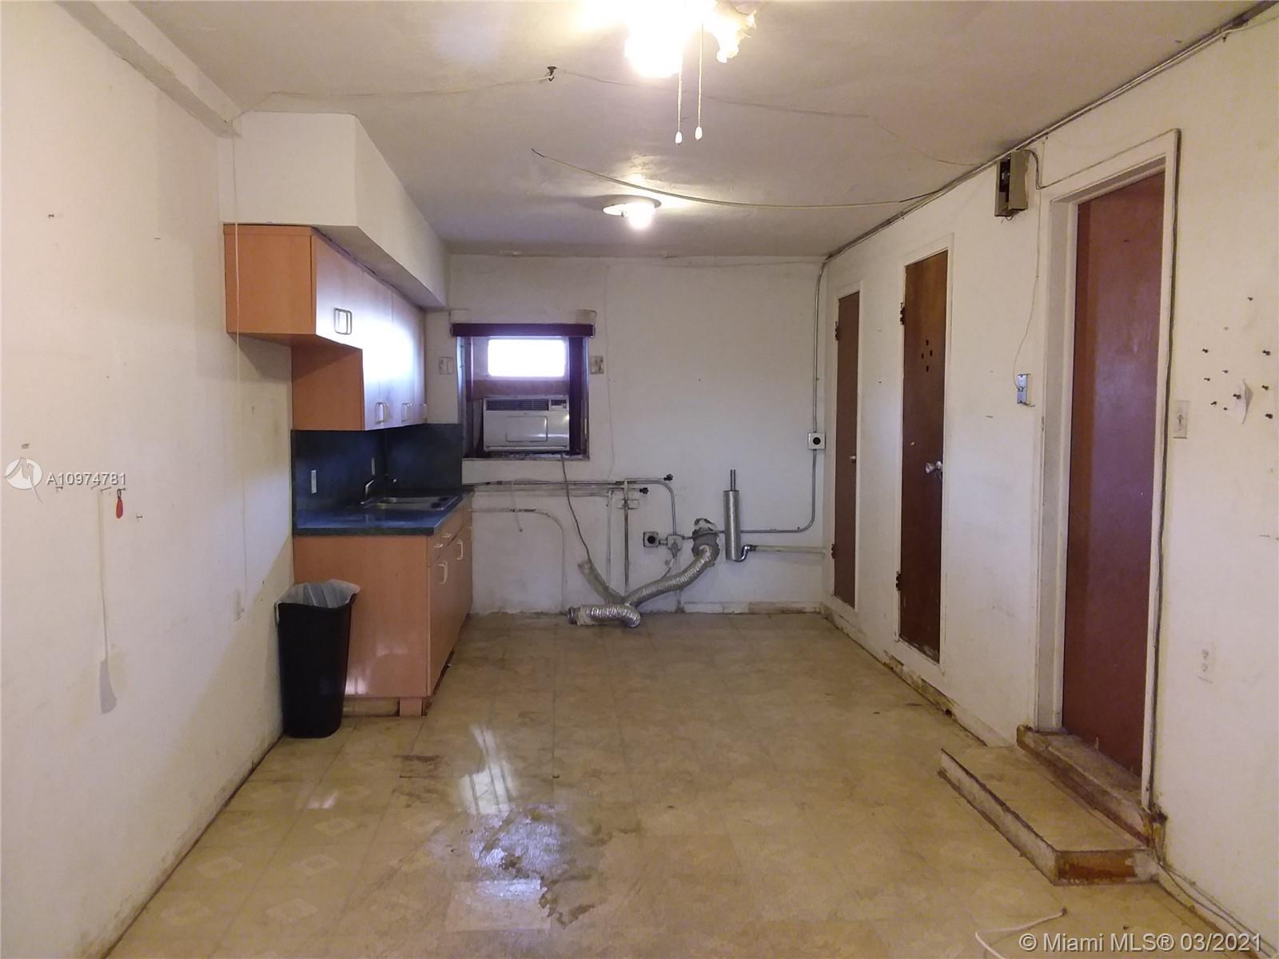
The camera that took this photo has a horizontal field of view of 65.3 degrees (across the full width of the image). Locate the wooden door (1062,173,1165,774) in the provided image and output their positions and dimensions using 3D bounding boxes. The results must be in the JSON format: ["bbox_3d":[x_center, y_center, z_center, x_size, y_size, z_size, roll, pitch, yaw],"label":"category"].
[{"bbox_3d":[1.699,-0.013,3.500,0.045,2.035,0.680,0,4,-4],"label":"wooden door"}]

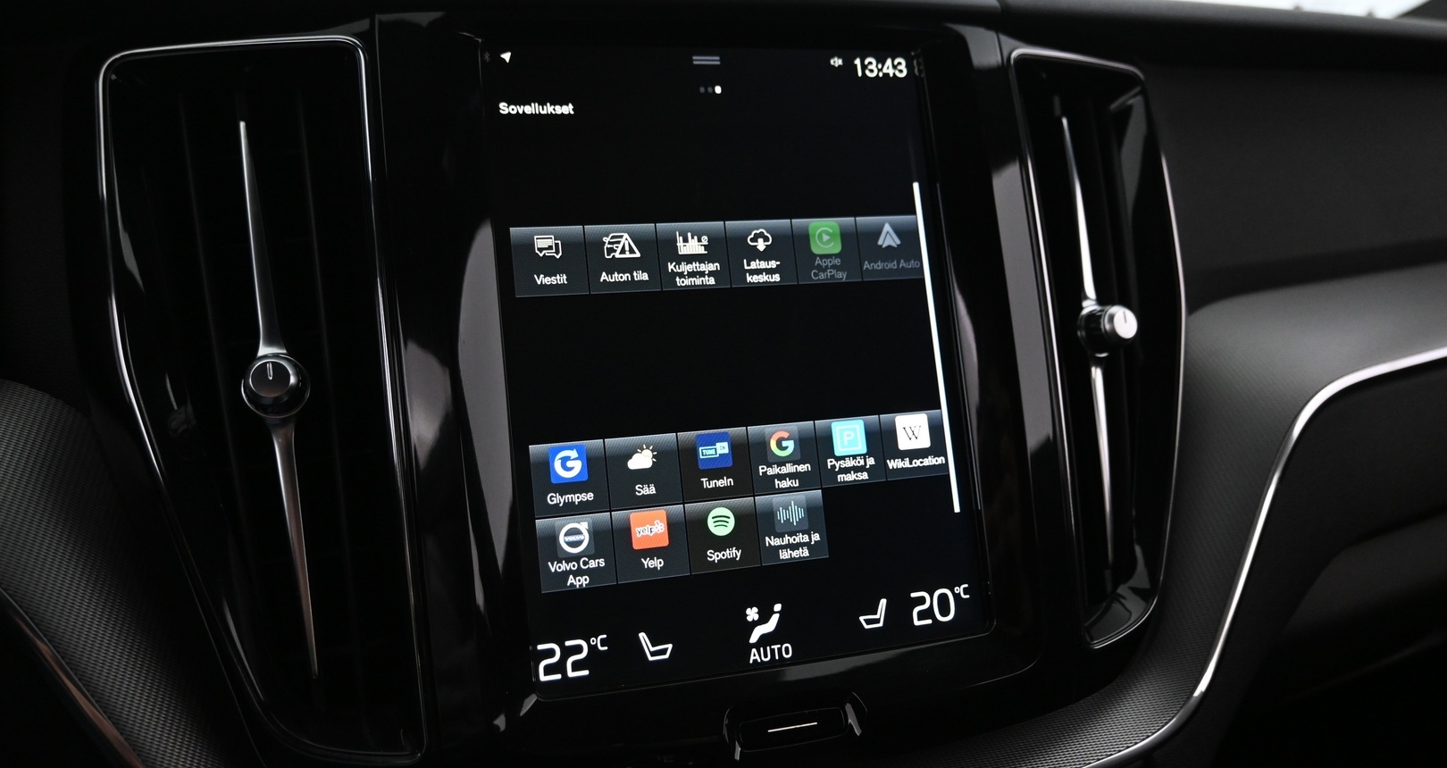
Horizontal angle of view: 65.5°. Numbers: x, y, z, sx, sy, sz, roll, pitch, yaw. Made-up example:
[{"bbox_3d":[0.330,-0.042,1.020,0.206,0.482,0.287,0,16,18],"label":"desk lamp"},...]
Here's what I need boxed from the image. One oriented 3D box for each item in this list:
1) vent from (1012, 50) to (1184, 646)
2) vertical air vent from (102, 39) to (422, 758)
[{"bbox_3d":[0.120,-0.013,0.371,0.072,0.188,0.038,-2,-8,-35],"label":"vent"},{"bbox_3d":[-0.119,0.005,0.300,0.072,0.188,0.038,-6,-6,2],"label":"vertical air vent"}]

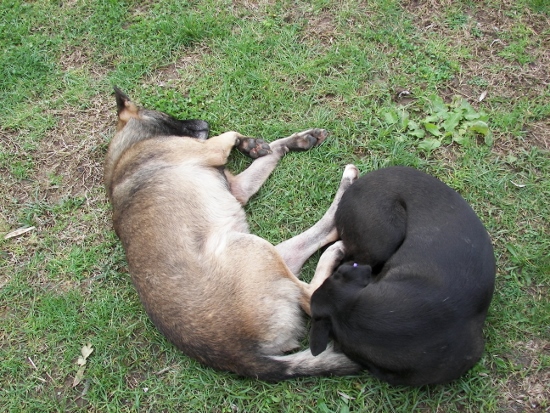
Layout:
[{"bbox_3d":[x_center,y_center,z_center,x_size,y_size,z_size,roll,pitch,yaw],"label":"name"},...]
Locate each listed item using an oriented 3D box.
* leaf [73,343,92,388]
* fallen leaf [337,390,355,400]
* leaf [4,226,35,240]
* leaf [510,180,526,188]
[{"bbox_3d":[-0.418,0.342,1.680,0.024,0.012,0.103,13,56,9],"label":"leaf"},{"bbox_3d":[0.149,0.399,1.640,0.041,0.008,0.014,21,58,14],"label":"fallen leaf"},{"bbox_3d":[-0.616,0.064,1.881,0.073,0.012,0.014,-18,57,-12],"label":"leaf"},{"bbox_3d":[0.611,-0.055,1.964,0.038,0.008,0.014,20,57,14],"label":"leaf"}]

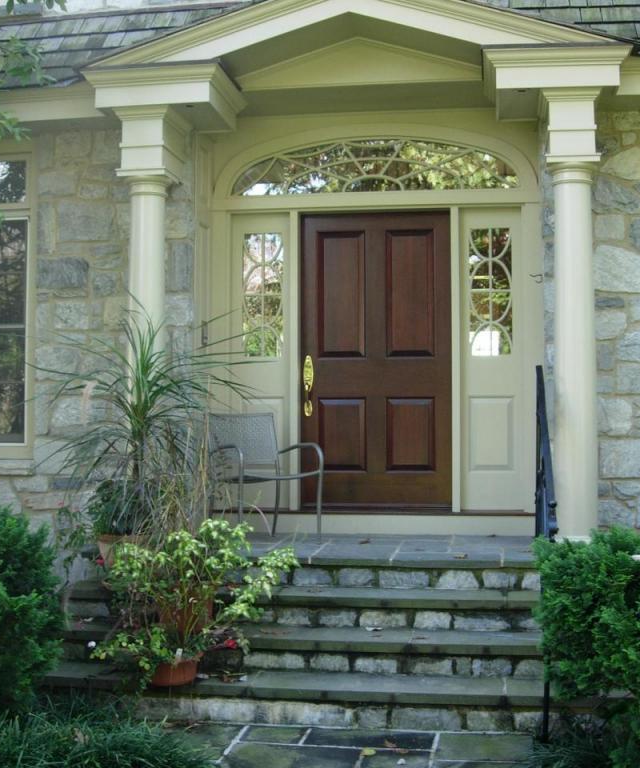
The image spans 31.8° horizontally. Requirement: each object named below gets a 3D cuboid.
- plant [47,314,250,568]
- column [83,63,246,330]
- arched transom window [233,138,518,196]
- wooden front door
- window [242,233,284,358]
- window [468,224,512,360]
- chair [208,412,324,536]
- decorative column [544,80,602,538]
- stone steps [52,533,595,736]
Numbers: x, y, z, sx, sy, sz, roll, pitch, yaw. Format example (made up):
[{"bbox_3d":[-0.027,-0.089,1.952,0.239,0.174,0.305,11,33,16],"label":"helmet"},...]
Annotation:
[{"bbox_3d":[-0.978,0.360,6.369,1.040,1.518,0.950,0,-2,7],"label":"plant"},{"bbox_3d":[-1.077,-0.499,7.731,0.880,3.111,0.780,0,-2,7],"label":"column"},{"bbox_3d":[0.391,-1.550,8.039,2.042,0.378,0.080,0,-2,7],"label":"arched transom window"},{"bbox_3d":[0.396,-0.174,7.980,1.074,2.108,0.060,0,-2,7],"label":"wooden front door"},{"bbox_3d":[-0.406,-0.639,8.104,0.304,0.912,0.060,0,-2,7],"label":"window"},{"bbox_3d":[1.197,-0.649,7.896,0.306,0.913,0.060,0,-2,7],"label":"window"},{"bbox_3d":[-0.389,0.617,7.473,0.580,0.860,0.620,1,-3,-29],"label":"chair"},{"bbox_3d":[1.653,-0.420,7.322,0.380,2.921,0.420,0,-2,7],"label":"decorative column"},{"bbox_3d":[0.130,1.340,6.588,2.950,0.659,2.660,0,-2,7],"label":"stone steps"}]

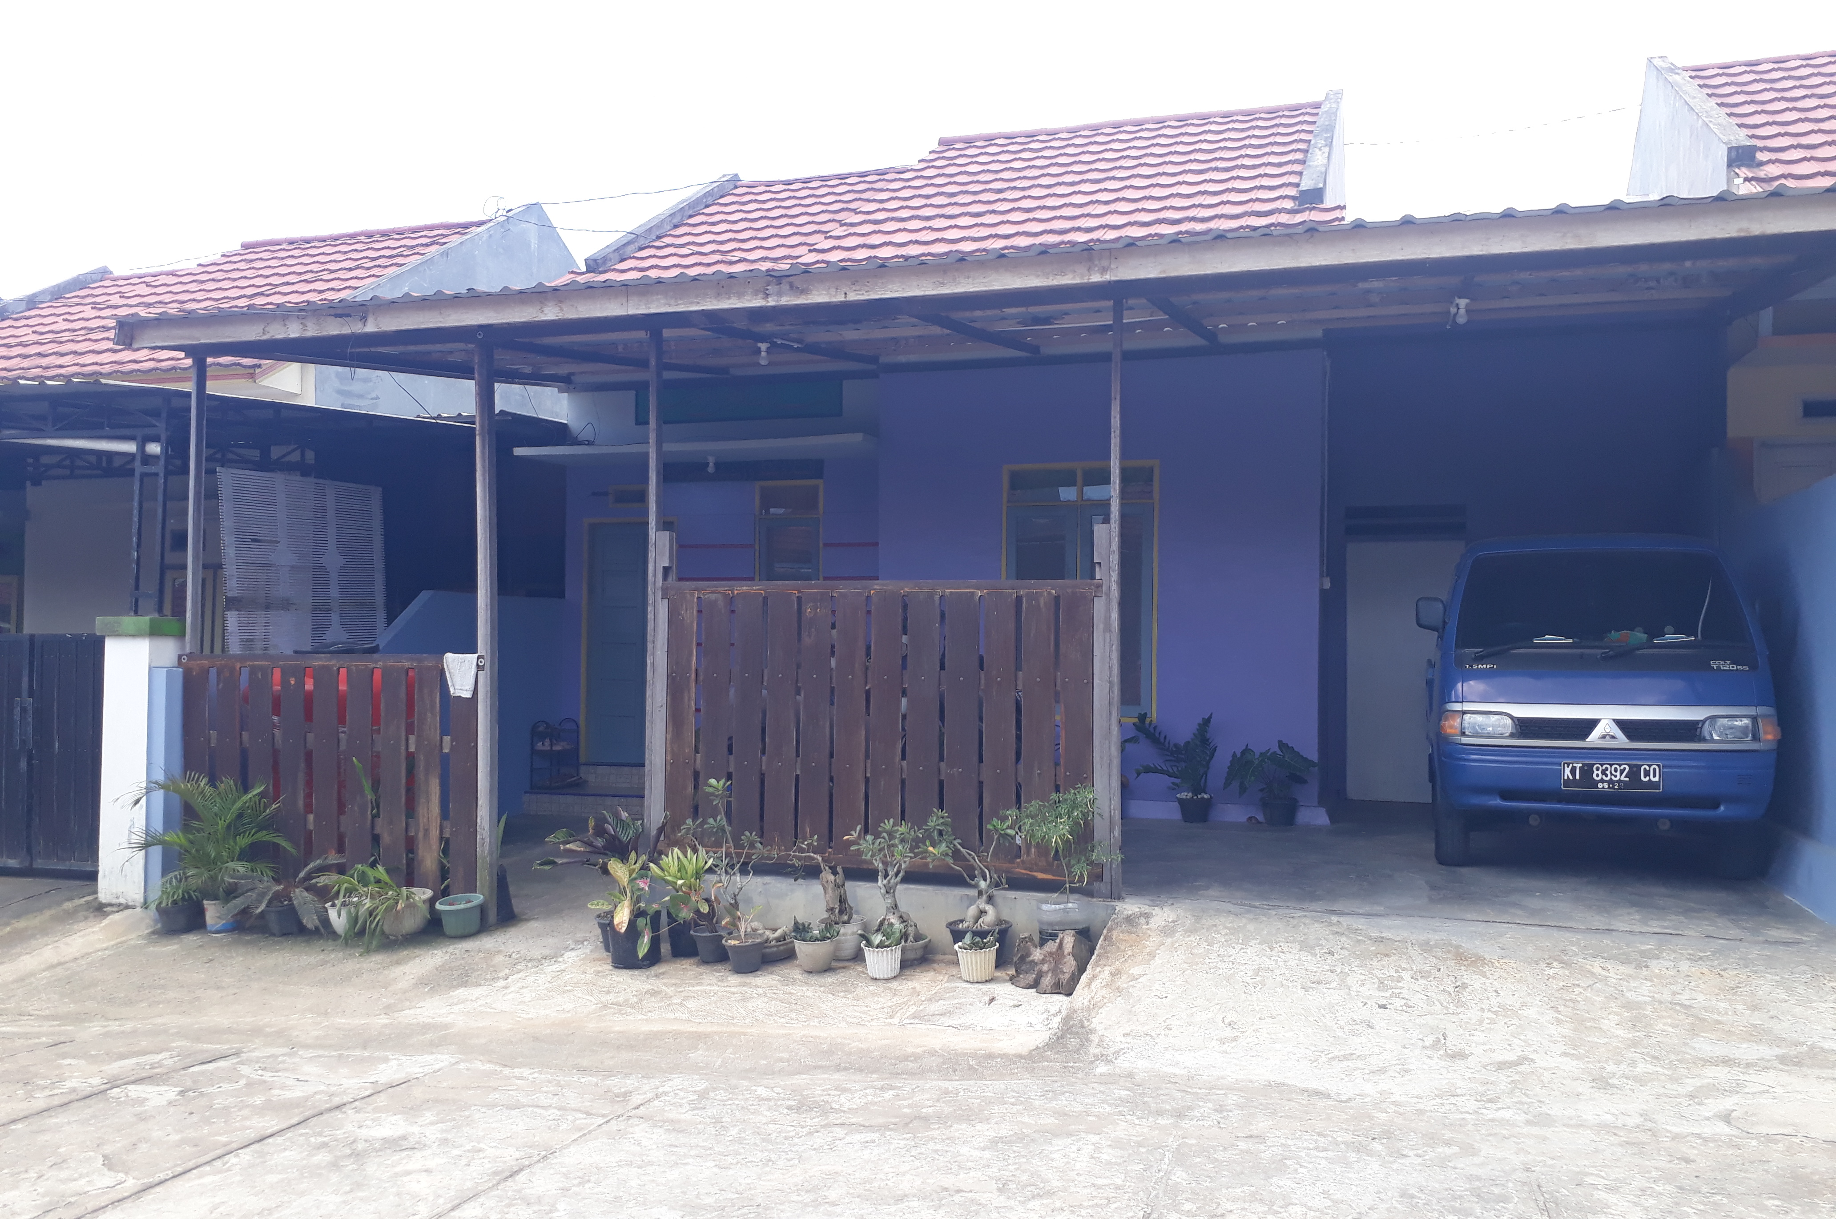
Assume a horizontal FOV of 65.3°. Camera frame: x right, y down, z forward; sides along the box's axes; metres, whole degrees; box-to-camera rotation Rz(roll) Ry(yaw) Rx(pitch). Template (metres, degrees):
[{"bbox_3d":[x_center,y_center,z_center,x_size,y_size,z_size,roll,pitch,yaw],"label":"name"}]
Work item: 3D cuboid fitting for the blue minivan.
[{"bbox_3d":[3.858,0.511,8.575,1.620,1.779,3.620,0,-1,18],"label":"blue minivan"}]

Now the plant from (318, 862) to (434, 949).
[{"bbox_3d":[-2.797,1.532,7.369,0.624,0.418,0.437,0,-1,18],"label":"plant"}]

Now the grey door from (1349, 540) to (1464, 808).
[{"bbox_3d":[3.672,0.467,10.784,0.837,1.960,0.050,0,-1,18],"label":"grey door"}]

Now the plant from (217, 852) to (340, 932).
[{"bbox_3d":[-3.382,1.492,7.578,0.633,0.381,0.528,0,-1,18],"label":"plant"}]

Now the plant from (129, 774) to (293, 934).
[{"bbox_3d":[-3.671,1.260,7.443,0.820,0.813,0.740,0,-1,18],"label":"plant"}]

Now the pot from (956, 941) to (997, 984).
[{"bbox_3d":[0.280,1.682,6.834,0.190,0.173,0.190,0,-1,0],"label":"pot"}]

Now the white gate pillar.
[{"bbox_3d":[-4.449,0.861,8.278,0.400,1.636,0.350,0,-1,18],"label":"white gate pillar"}]

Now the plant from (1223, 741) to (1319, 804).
[{"bbox_3d":[2.280,1.126,9.266,0.616,0.548,0.500,0,-1,18],"label":"plant"}]

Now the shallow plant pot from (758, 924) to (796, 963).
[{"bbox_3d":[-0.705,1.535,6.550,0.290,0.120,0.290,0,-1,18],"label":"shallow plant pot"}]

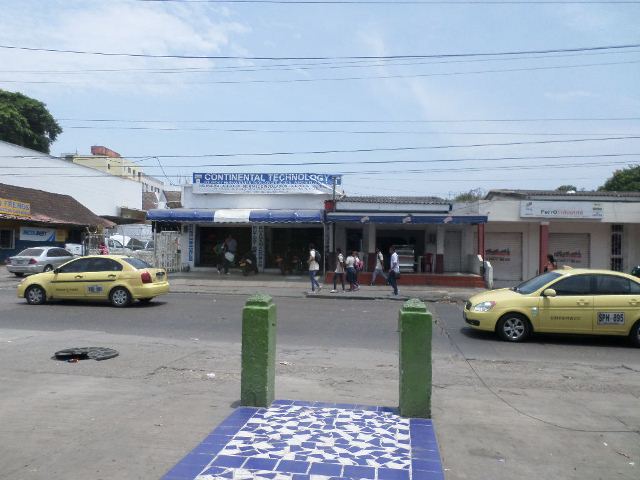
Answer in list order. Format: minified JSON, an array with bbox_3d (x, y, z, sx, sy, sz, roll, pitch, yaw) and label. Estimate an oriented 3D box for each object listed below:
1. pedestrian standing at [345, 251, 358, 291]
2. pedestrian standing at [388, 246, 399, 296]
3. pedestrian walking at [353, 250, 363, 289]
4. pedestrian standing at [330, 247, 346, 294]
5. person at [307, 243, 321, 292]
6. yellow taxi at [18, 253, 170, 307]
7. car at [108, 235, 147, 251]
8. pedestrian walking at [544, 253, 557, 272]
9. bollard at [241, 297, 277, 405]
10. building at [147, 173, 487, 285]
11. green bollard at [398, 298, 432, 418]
[{"bbox_3d":[1.151,1.110,16.891,0.450,1.530,0.480,1,0,10],"label":"pedestrian standing"},{"bbox_3d":[2.560,1.049,15.992,0.420,1.690,0.500,1,0,7],"label":"pedestrian standing"},{"bbox_3d":[1.422,1.119,17.291,0.500,1.530,0.480,1,0,7],"label":"pedestrian walking"},{"bbox_3d":[0.656,1.072,16.392,0.500,1.580,0.480,1,0,7],"label":"pedestrian standing"},{"bbox_3d":[-0.193,0.979,16.192,0.560,1.730,0.500,1,0,7],"label":"person"},{"bbox_3d":[-6.702,1.148,13.886,4.280,1.470,1.700,1,0,5],"label":"yellow taxi"},{"bbox_3d":[-11.243,0.569,26.994,1.750,1.650,4.400,1,-1,-40],"label":"car"},{"bbox_3d":[8.274,1.226,16.591,0.400,1.560,0.460,1,0,7],"label":"pedestrian walking"},{"bbox_3d":[-0.689,1.211,5.140,0.290,1.200,0.290,1,0,8],"label":"bollard"},{"bbox_3d":[0.086,-0.561,24.975,15.100,4.950,9.000,1,0,7],"label":"building"},{"bbox_3d":[1.010,1.240,4.860,0.290,1.200,0.290,1,0,8],"label":"green bollard"}]

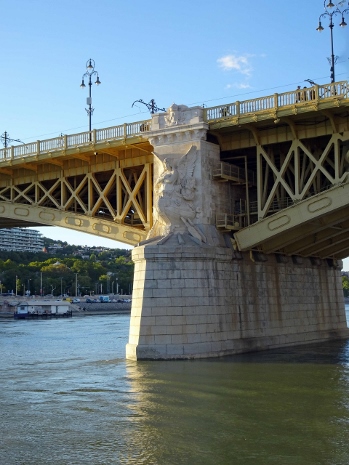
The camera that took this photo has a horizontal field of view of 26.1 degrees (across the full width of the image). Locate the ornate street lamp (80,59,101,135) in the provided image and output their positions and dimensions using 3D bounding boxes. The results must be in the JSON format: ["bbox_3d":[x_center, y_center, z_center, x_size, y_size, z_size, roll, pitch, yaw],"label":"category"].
[{"bbox_3d":[-7.161,-11.229,64.500,2.100,7.500,0.650,-4,-6,32],"label":"ornate street lamp"}]

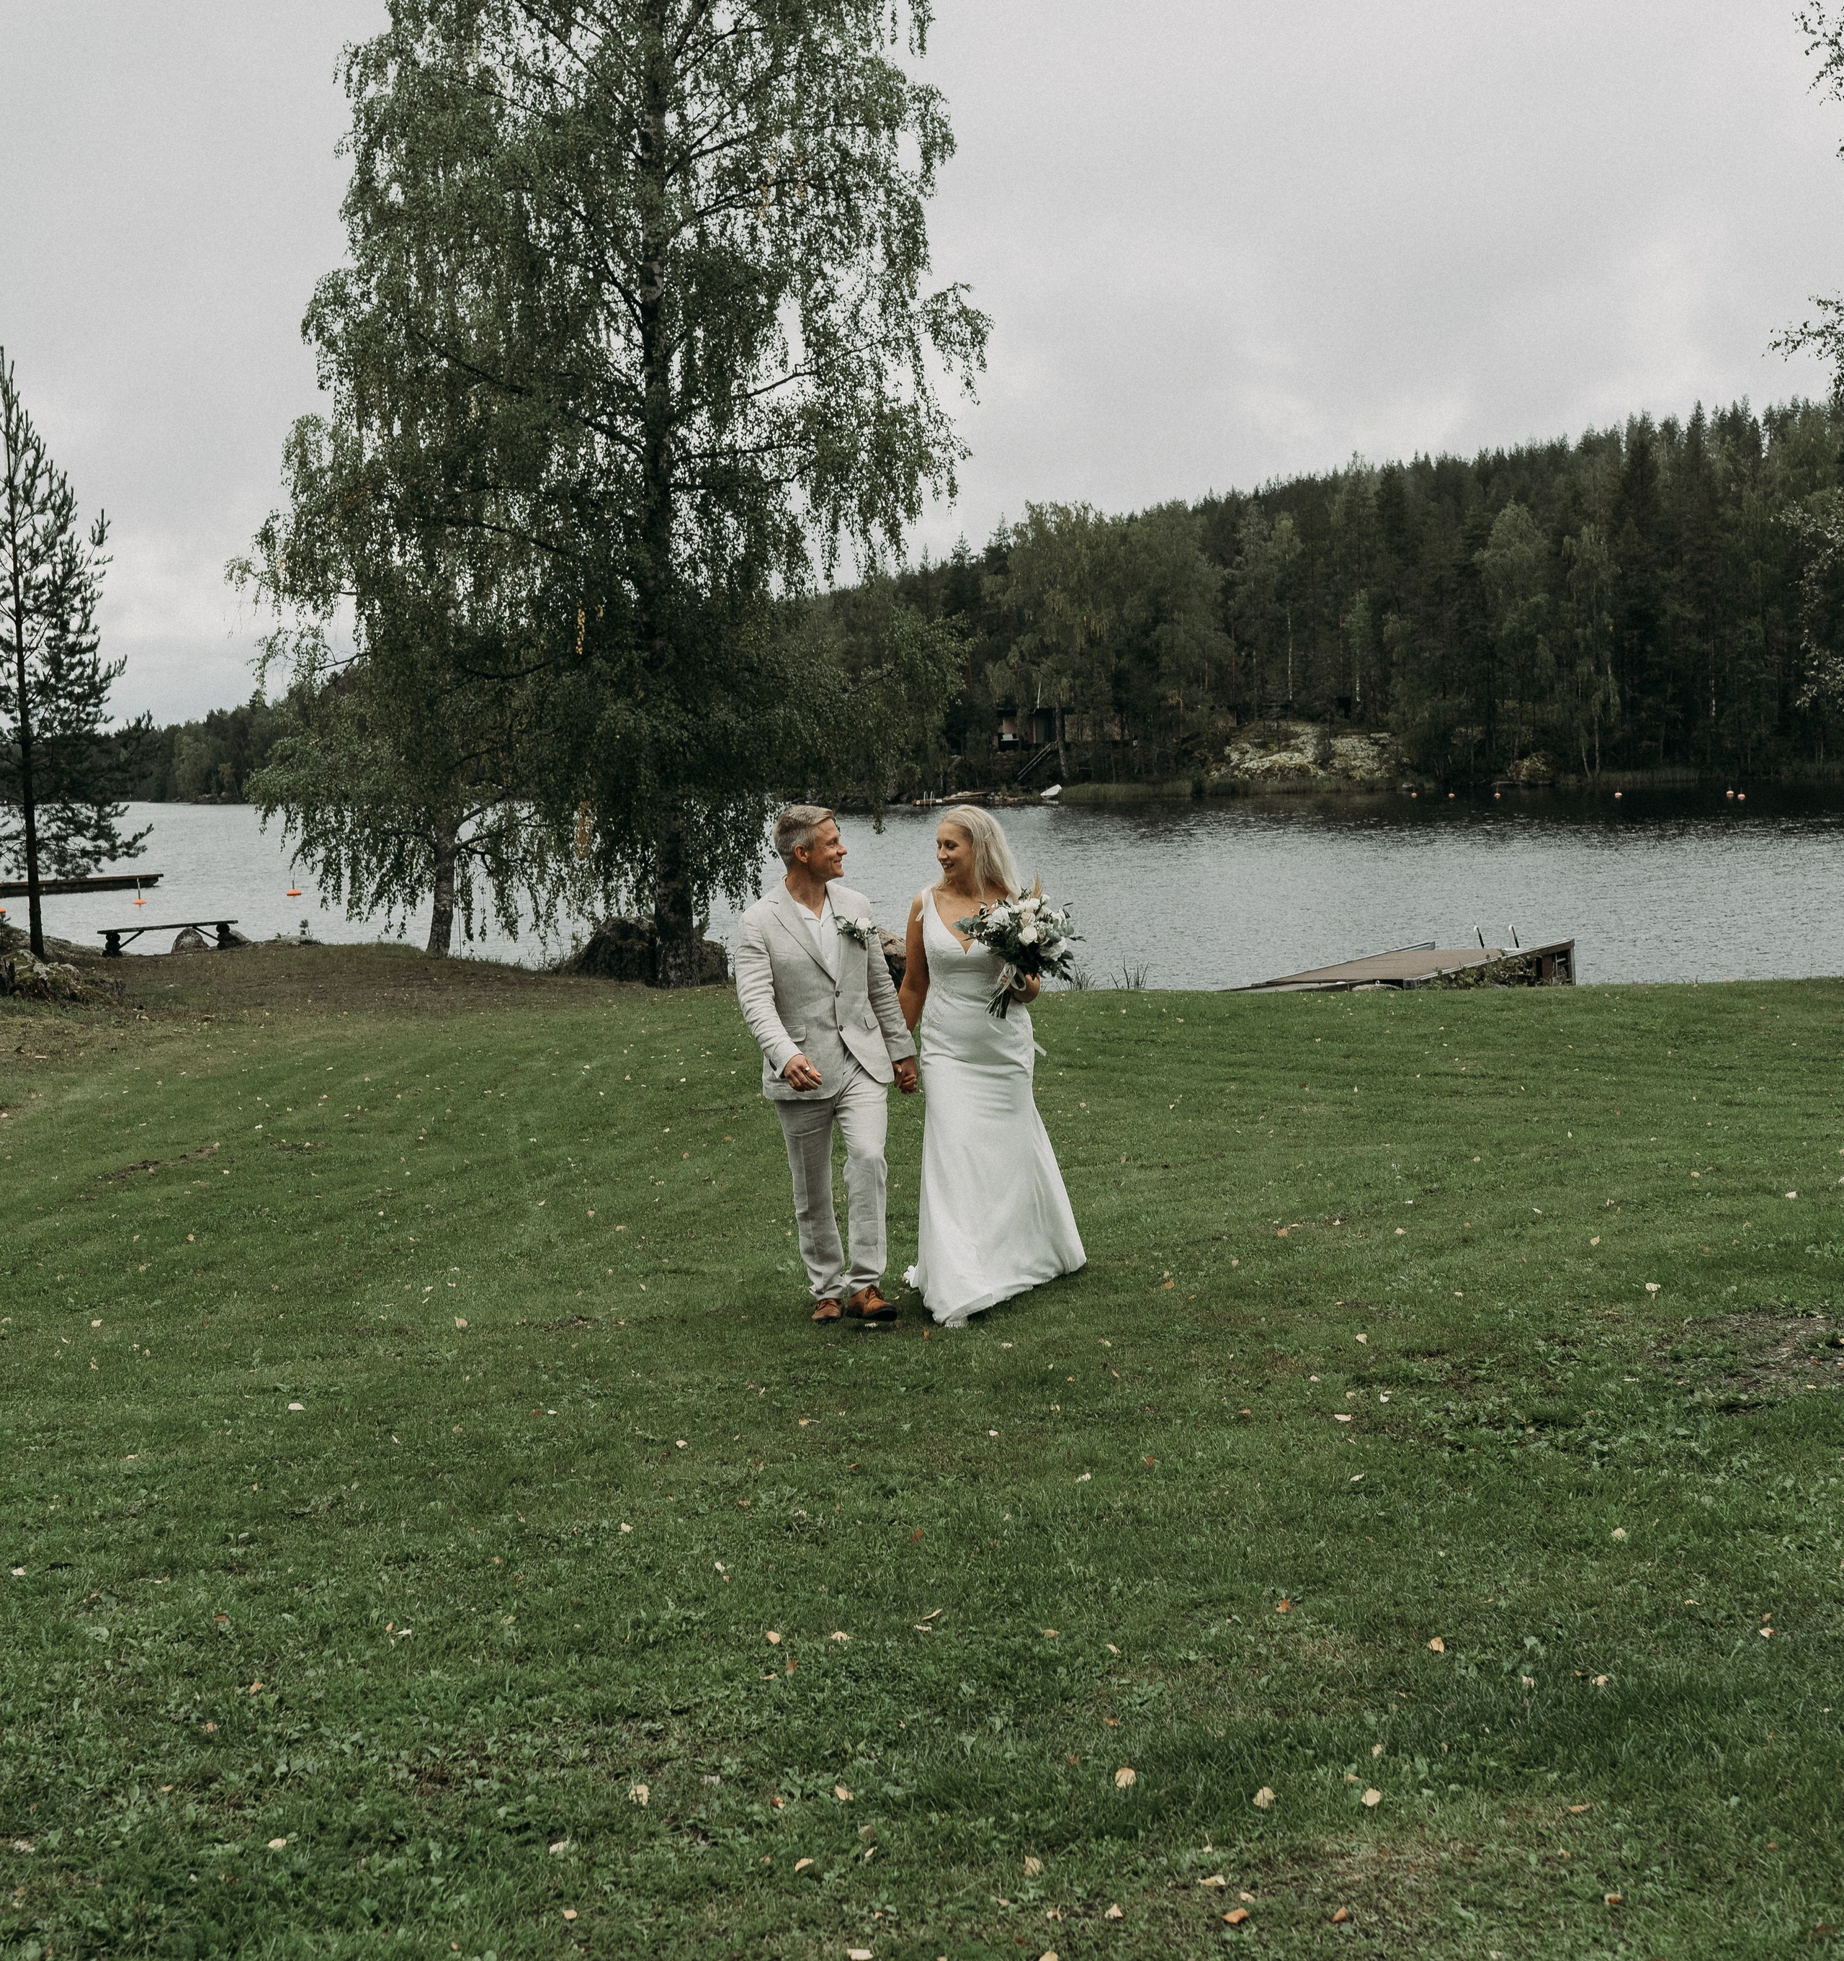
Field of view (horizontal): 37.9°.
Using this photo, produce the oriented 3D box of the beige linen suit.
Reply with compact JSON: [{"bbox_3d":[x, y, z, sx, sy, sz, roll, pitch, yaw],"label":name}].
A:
[{"bbox_3d":[-0.342,0.376,9.450,0.580,1.430,0.420,-2,5,-16],"label":"beige linen suit"}]

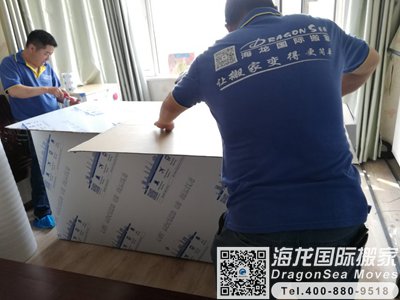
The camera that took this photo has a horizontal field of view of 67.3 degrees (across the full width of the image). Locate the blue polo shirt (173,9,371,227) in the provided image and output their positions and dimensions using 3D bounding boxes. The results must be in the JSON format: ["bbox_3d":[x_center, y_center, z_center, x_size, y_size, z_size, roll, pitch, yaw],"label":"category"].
[{"bbox_3d":[0.268,-0.117,1.107,0.680,0.720,0.380,-7,-2,14],"label":"blue polo shirt"}]

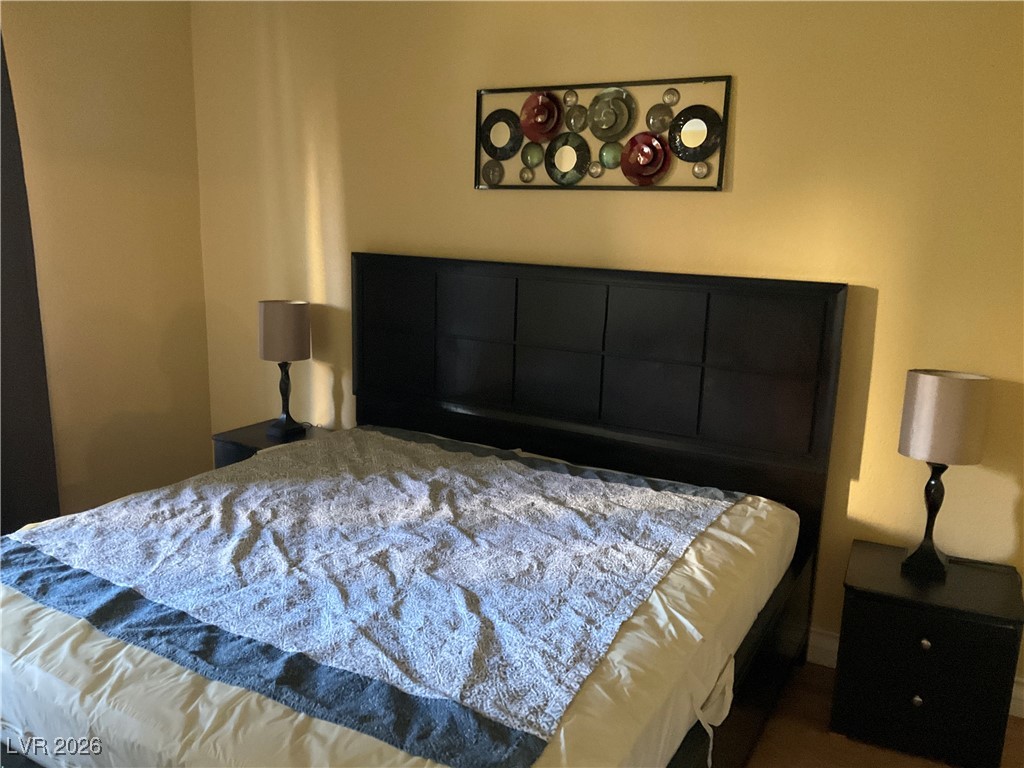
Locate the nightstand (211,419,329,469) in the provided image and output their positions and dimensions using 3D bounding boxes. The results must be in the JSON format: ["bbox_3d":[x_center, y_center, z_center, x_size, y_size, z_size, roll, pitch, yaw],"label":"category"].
[{"bbox_3d":[-1.084,0.480,4.032,0.465,0.490,0.410,8,14,29],"label":"nightstand"}]

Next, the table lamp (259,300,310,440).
[{"bbox_3d":[-1.040,-0.066,3.947,0.222,0.615,0.222,1,12,0],"label":"table lamp"}]

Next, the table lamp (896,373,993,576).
[{"bbox_3d":[1.282,0.282,2.595,0.222,0.620,0.222,8,14,29],"label":"table lamp"}]

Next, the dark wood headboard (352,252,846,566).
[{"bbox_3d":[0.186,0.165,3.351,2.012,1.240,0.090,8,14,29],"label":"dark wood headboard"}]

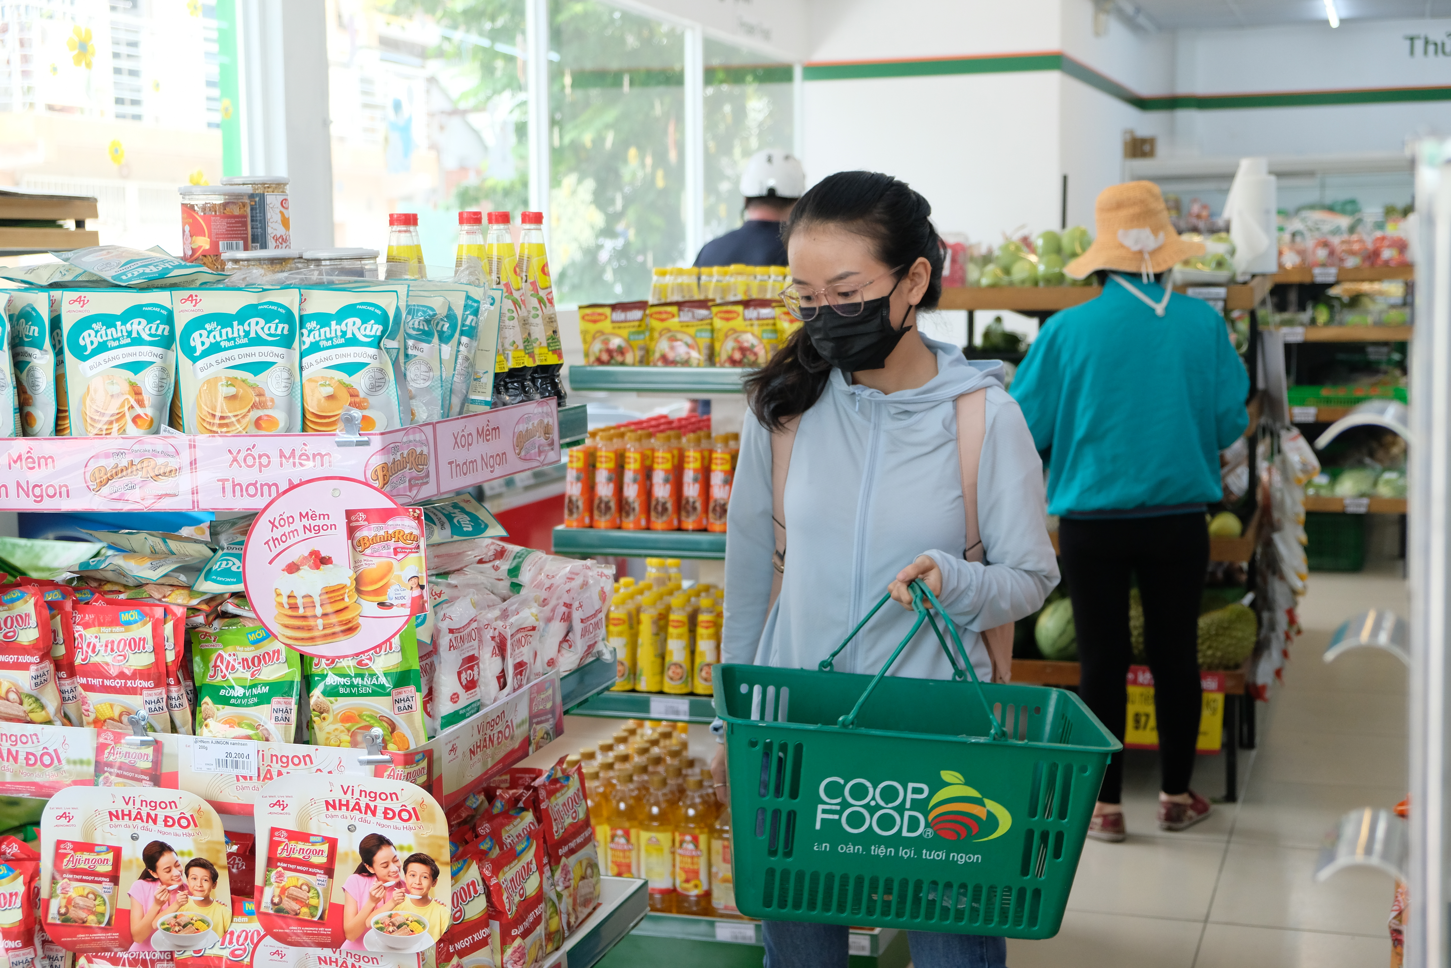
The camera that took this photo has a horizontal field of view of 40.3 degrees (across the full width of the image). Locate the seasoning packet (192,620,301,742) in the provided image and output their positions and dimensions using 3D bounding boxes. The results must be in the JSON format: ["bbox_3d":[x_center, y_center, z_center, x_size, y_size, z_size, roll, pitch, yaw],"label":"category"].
[{"bbox_3d":[-0.556,0.248,2.296,0.129,0.170,0.035,0,7,7],"label":"seasoning packet"}]

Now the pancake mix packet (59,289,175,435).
[{"bbox_3d":[-0.703,-0.125,2.290,0.155,0.197,0.035,2,8,19],"label":"pancake mix packet"}]

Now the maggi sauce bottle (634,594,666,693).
[{"bbox_3d":[-0.154,0.330,4.101,0.064,0.197,0.064,-1,7,0],"label":"maggi sauce bottle"}]

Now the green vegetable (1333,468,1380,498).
[{"bbox_3d":[2.785,-0.007,8.726,0.195,0.130,0.190,2,7,19],"label":"green vegetable"}]

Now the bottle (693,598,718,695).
[{"bbox_3d":[-0.035,0.331,4.061,0.064,0.197,0.064,-1,7,0],"label":"bottle"}]

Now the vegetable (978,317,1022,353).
[{"bbox_3d":[0.879,-0.471,6.287,0.137,0.111,0.125,1,7,18],"label":"vegetable"}]

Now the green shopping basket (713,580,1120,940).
[{"bbox_3d":[0.201,0.293,2.250,0.435,0.365,0.307,5,6,-2],"label":"green shopping basket"}]

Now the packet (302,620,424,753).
[{"bbox_3d":[-0.416,0.217,2.279,0.147,0.180,0.043,0,7,7],"label":"packet"}]

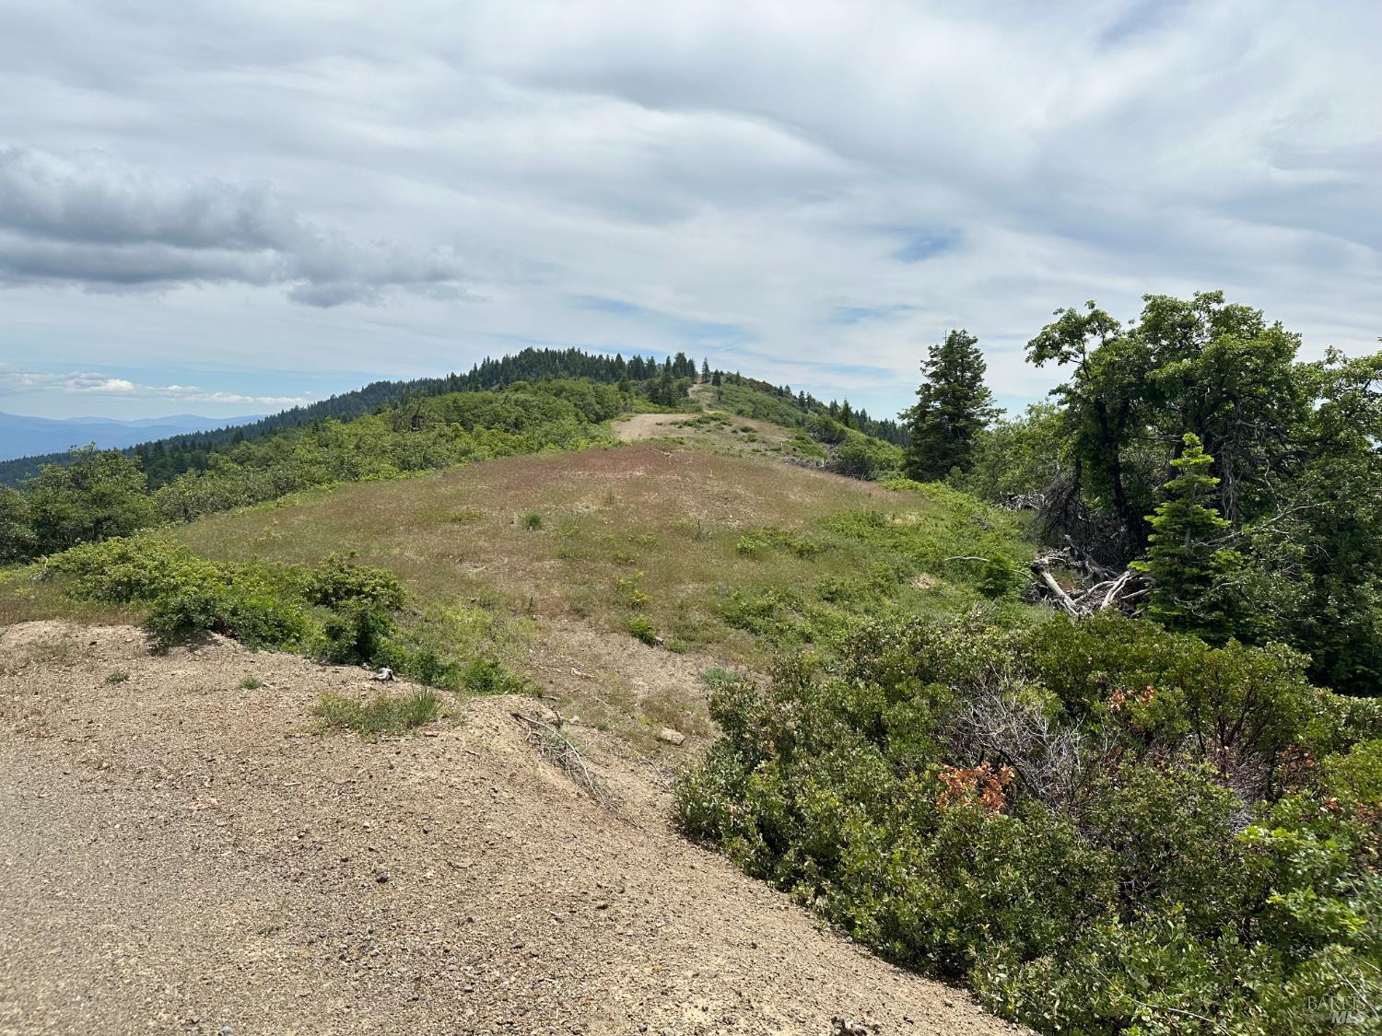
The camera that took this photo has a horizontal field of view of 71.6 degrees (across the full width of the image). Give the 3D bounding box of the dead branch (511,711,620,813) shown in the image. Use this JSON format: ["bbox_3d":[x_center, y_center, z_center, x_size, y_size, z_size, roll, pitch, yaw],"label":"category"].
[{"bbox_3d":[-0.670,1.253,5.093,0.928,0.180,0.320,28,14,40],"label":"dead branch"}]

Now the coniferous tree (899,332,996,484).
[{"bbox_3d":[12.144,-5.299,45.000,4.400,7.200,4.400,0,6,0],"label":"coniferous tree"}]

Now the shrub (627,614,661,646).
[{"bbox_3d":[-0.480,1.143,9.800,0.330,0.300,0.330,0,6,0],"label":"shrub"}]

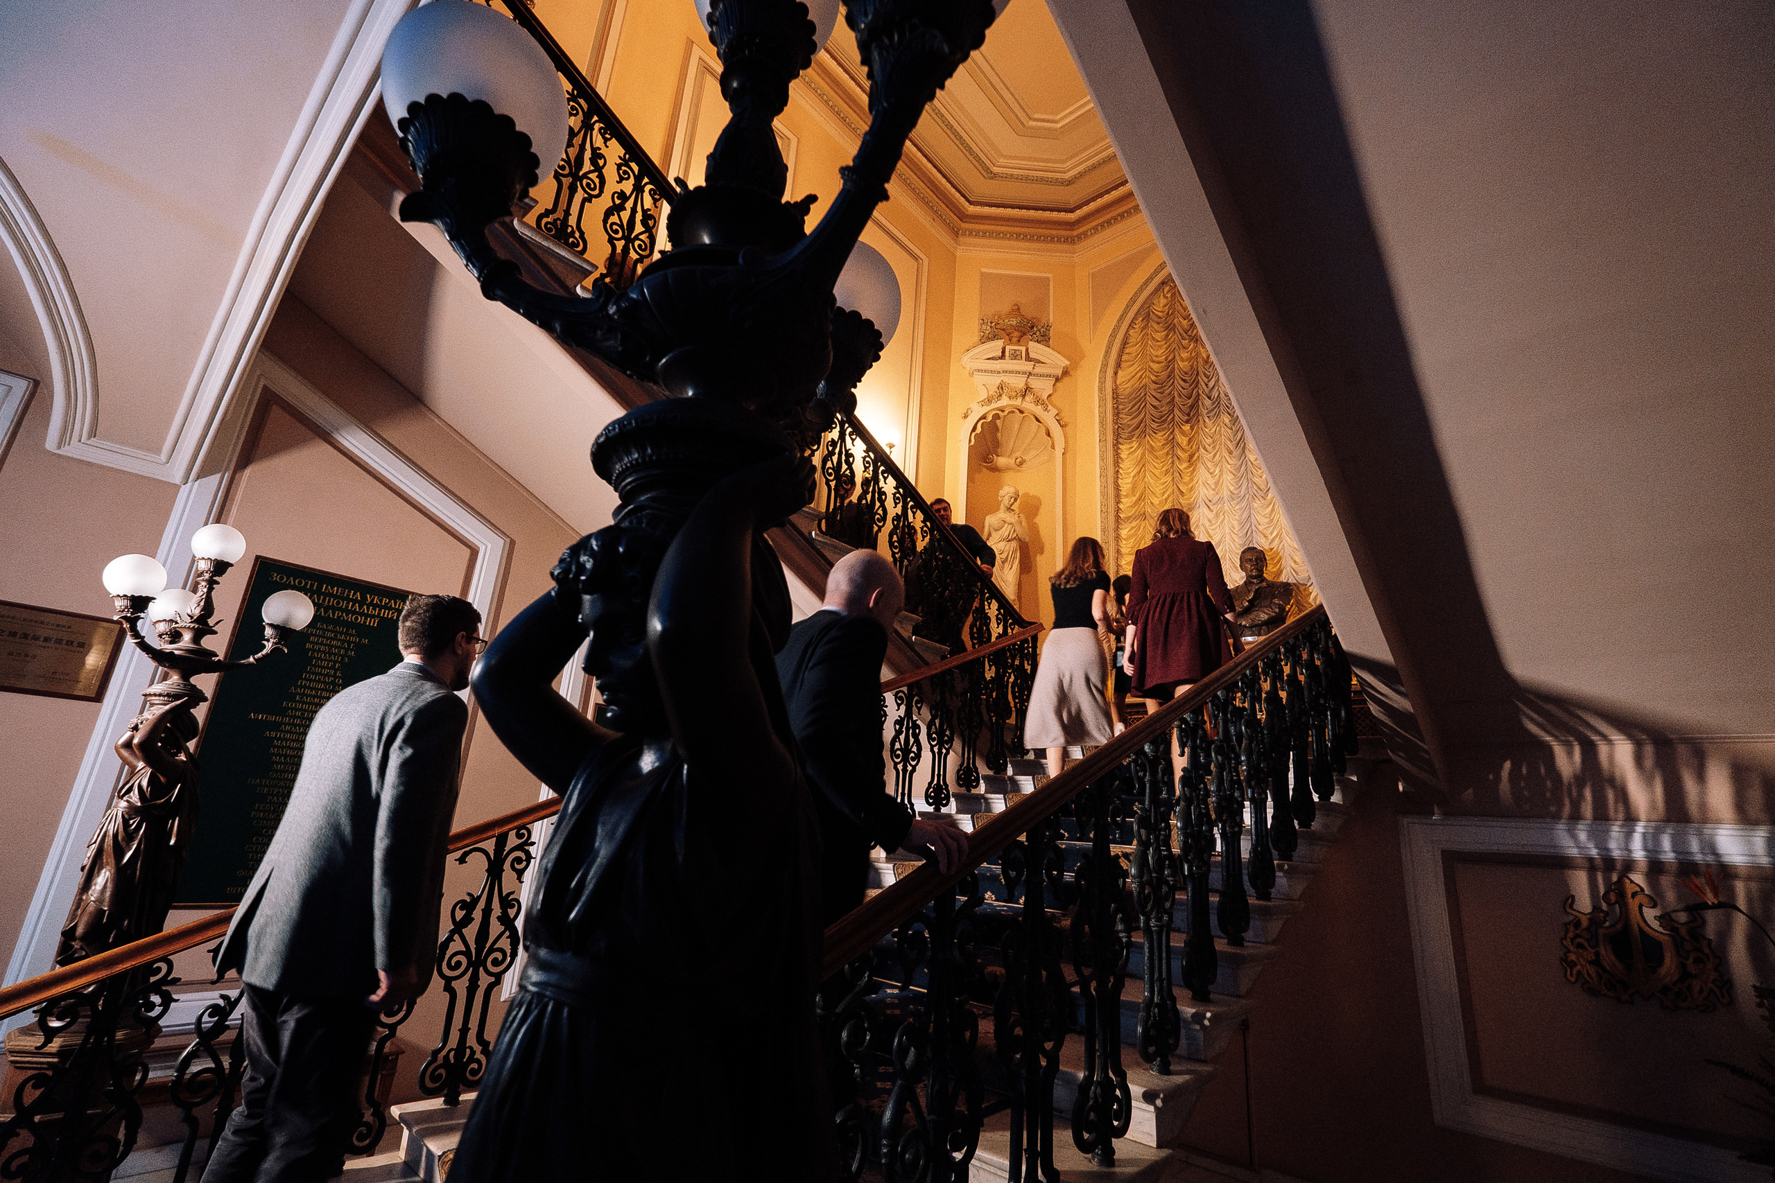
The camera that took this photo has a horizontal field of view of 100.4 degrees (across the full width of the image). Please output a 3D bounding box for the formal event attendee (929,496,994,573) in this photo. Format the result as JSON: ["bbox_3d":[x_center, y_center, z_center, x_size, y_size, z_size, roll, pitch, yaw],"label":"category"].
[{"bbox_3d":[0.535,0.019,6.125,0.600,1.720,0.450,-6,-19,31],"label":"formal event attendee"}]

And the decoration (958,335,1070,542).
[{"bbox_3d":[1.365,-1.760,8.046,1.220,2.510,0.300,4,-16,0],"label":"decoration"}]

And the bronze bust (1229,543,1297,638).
[{"bbox_3d":[3.053,0.004,6.054,0.550,0.790,0.400,-9,-21,38],"label":"bronze bust"}]

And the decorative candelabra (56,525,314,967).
[{"bbox_3d":[-2.507,0.541,2.569,0.550,1.600,0.580,-11,-22,42],"label":"decorative candelabra"}]

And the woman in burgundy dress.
[{"bbox_3d":[1.641,0.341,4.160,0.560,1.750,0.480,-10,-21,40],"label":"woman in burgundy dress"}]

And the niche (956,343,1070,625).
[{"bbox_3d":[1.334,-1.146,7.919,1.220,3.580,0.450,4,-16,0],"label":"niche"}]

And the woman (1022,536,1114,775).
[{"bbox_3d":[1.125,0.462,4.452,0.500,1.690,0.500,-11,-22,42],"label":"woman"}]

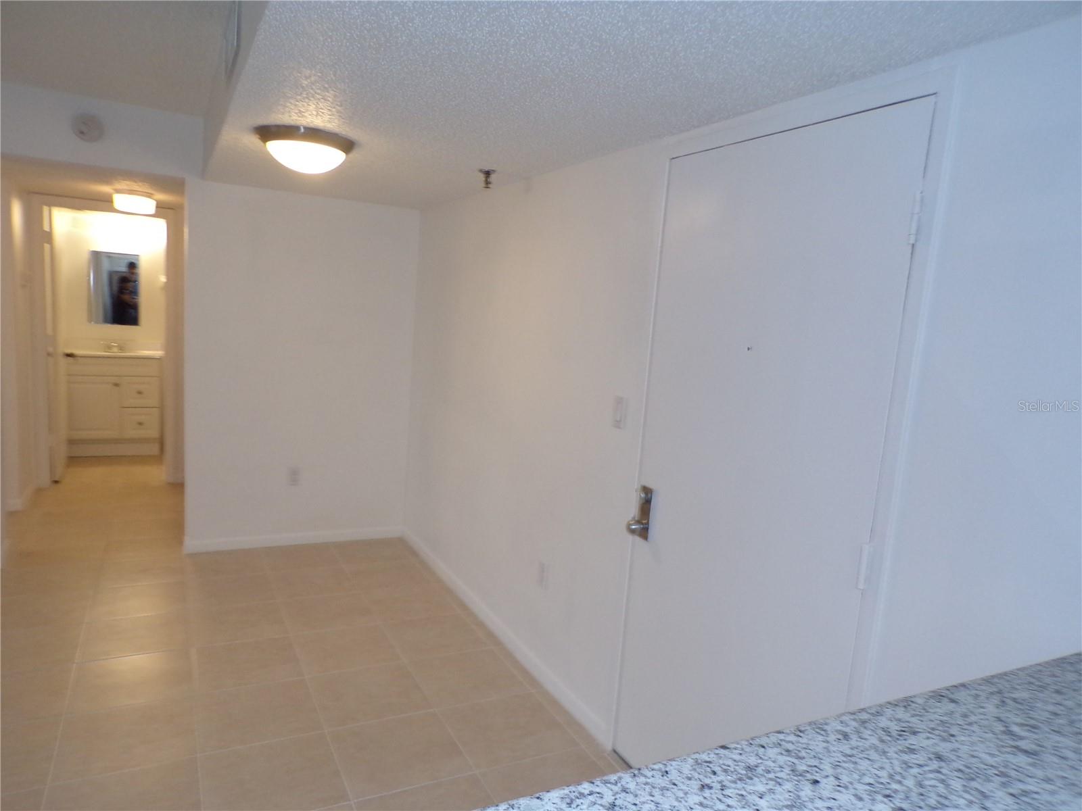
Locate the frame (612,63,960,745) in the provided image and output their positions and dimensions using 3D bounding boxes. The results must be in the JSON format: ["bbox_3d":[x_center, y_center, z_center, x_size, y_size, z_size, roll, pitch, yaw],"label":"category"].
[{"bbox_3d":[0.571,0.281,2.078,0.110,2.090,0.980,1,8,-27],"label":"frame"}]

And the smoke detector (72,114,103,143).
[{"bbox_3d":[-2.283,-1.401,3.782,0.142,0.142,0.040,1,8,-27],"label":"smoke detector"}]

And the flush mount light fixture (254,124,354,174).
[{"bbox_3d":[-0.863,-0.914,2.741,0.355,0.128,0.355,1,8,-27],"label":"flush mount light fixture"}]

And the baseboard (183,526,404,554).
[{"bbox_3d":[-1.472,0.817,4.593,1.300,0.078,0.014,1,8,-27],"label":"baseboard"}]

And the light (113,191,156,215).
[{"bbox_3d":[-2.665,-1.331,4.920,0.255,0.120,0.255,1,8,-27],"label":"light"}]

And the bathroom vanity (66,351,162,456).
[{"bbox_3d":[-3.764,-0.022,6.614,0.785,0.880,0.510,1,8,-27],"label":"bathroom vanity"}]

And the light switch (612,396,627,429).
[{"bbox_3d":[0.269,0.025,2.604,0.014,0.115,0.074,1,8,-27],"label":"light switch"}]

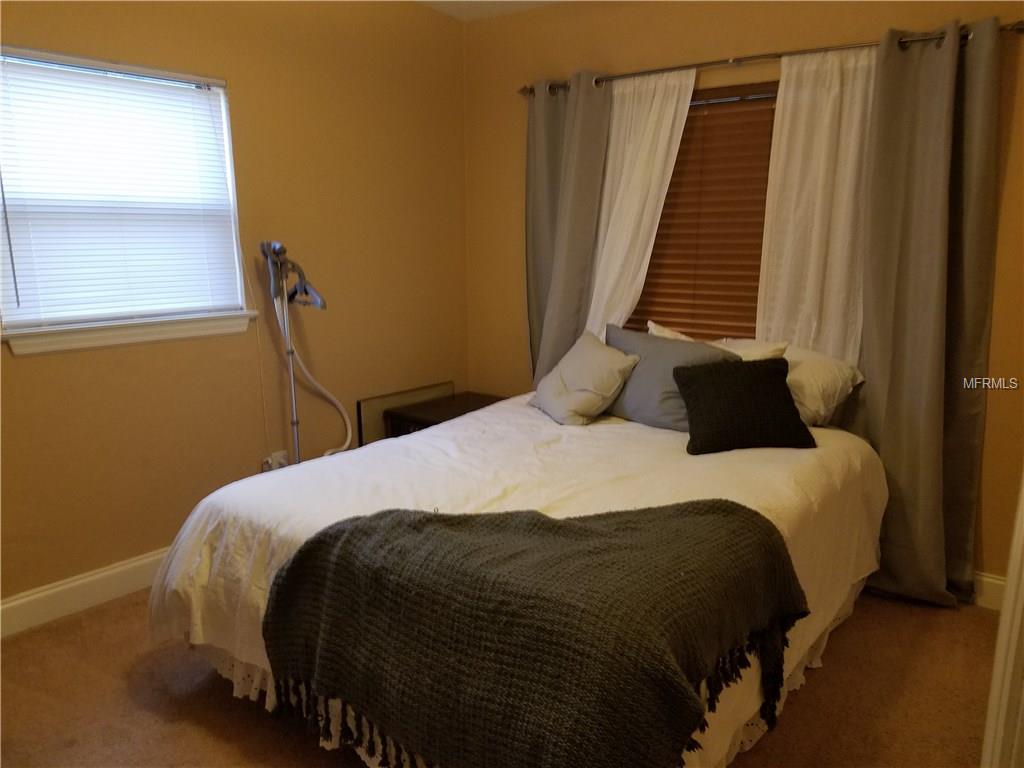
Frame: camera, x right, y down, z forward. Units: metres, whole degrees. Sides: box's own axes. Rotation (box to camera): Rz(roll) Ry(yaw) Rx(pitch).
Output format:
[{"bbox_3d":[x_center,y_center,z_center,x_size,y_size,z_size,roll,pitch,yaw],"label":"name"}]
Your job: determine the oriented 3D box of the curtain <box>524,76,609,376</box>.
[{"bbox_3d":[0.251,-0.406,3.770,0.448,2.097,0.126,9,14,38],"label":"curtain"}]

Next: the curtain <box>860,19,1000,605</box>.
[{"bbox_3d":[1.521,-0.206,2.794,0.481,2.080,0.126,9,14,38],"label":"curtain"}]

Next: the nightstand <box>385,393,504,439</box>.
[{"bbox_3d":[-0.244,0.370,3.928,0.510,0.510,0.610,9,14,38],"label":"nightstand"}]

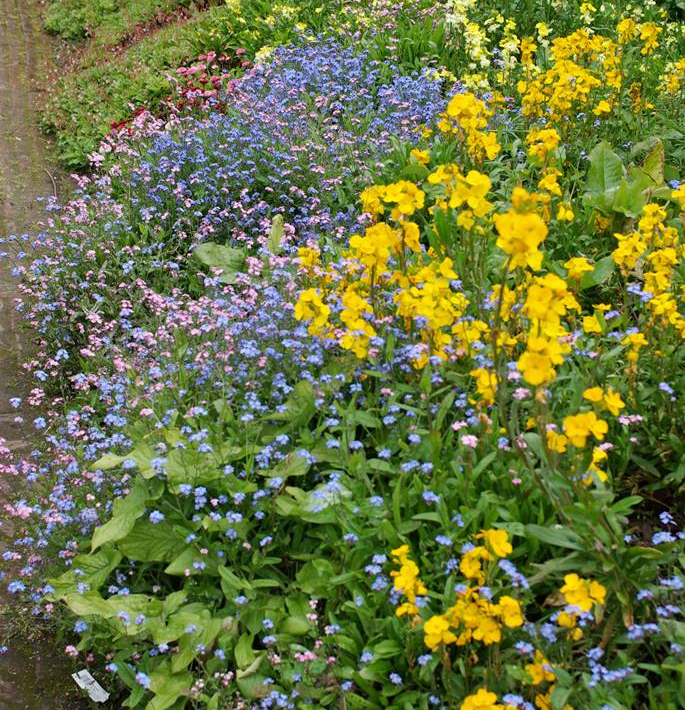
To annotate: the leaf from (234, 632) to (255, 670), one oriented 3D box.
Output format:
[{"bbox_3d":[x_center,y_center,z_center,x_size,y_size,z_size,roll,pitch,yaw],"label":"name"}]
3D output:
[{"bbox_3d":[-0.131,0.395,1.980,0.027,0.016,0.052,4,58,-1],"label":"leaf"}]

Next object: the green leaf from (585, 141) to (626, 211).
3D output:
[{"bbox_3d":[0.657,-0.446,3.700,0.105,0.170,0.045,2,-1,10],"label":"green leaf"}]

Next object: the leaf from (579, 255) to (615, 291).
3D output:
[{"bbox_3d":[0.540,-0.173,3.150,0.088,0.025,0.055,-41,66,-12],"label":"leaf"}]

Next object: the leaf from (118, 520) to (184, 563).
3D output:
[{"bbox_3d":[-0.277,0.271,2.150,0.098,0.028,0.065,-8,62,-10],"label":"leaf"}]

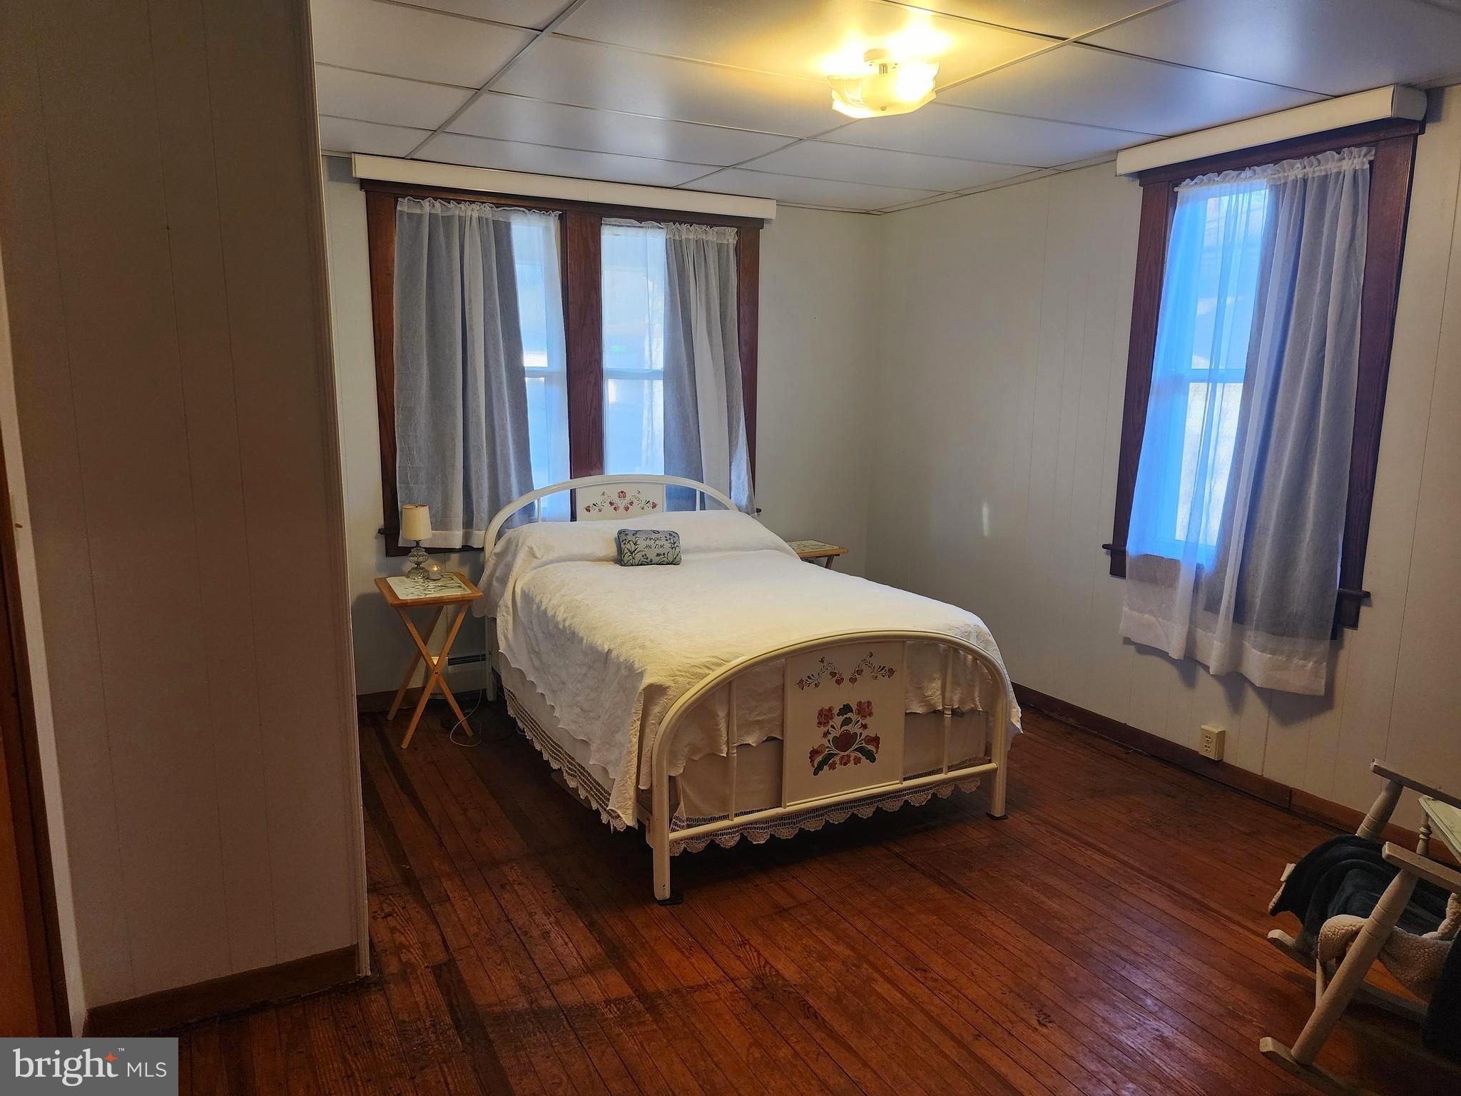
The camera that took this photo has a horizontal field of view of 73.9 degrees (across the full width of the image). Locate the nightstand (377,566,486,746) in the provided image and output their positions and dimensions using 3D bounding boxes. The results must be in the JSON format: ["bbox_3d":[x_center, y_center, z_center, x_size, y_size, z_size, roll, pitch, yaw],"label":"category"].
[{"bbox_3d":[-1.320,0.484,4.231,0.375,0.655,0.495,-5,12,-28],"label":"nightstand"}]

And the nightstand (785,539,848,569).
[{"bbox_3d":[0.320,0.316,5.245,0.500,0.650,0.380,-5,12,-28],"label":"nightstand"}]

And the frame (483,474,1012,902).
[{"bbox_3d":[-0.082,0.326,3.993,1.380,1.066,2.060,-5,11,-27],"label":"frame"}]

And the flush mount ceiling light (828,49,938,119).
[{"bbox_3d":[0.421,-1.282,2.684,0.300,0.150,0.300,-5,12,-28],"label":"flush mount ceiling light"}]

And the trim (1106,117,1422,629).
[{"bbox_3d":[1.877,-0.610,3.594,0.065,1.620,1.080,-5,12,-28],"label":"trim"}]

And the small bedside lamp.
[{"bbox_3d":[-1.378,-0.027,4.291,0.135,0.340,0.135,-5,12,-28],"label":"small bedside lamp"}]

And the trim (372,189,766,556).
[{"bbox_3d":[-0.694,-0.837,4.682,1.970,1.610,0.065,-5,12,-28],"label":"trim"}]

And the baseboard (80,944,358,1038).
[{"bbox_3d":[-1.244,1.099,2.406,0.610,0.092,0.020,-5,12,-28],"label":"baseboard"}]

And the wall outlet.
[{"bbox_3d":[1.880,0.764,3.813,0.038,0.117,0.073,-5,12,-28],"label":"wall outlet"}]

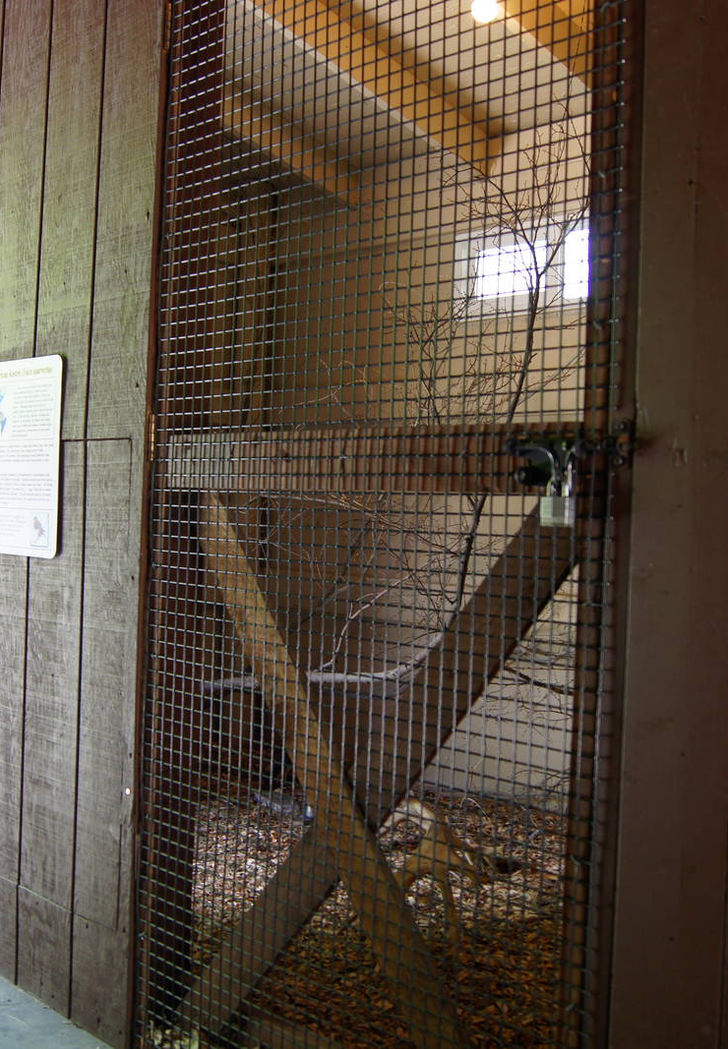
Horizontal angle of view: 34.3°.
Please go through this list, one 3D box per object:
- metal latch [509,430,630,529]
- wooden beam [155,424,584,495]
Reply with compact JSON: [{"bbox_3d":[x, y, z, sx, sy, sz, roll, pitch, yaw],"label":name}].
[{"bbox_3d":[0.228,-0.054,1.381,0.052,0.117,0.165,2,0,-45],"label":"metal latch"},{"bbox_3d":[-0.020,-0.090,1.701,0.038,0.087,0.851,2,0,-45],"label":"wooden beam"}]

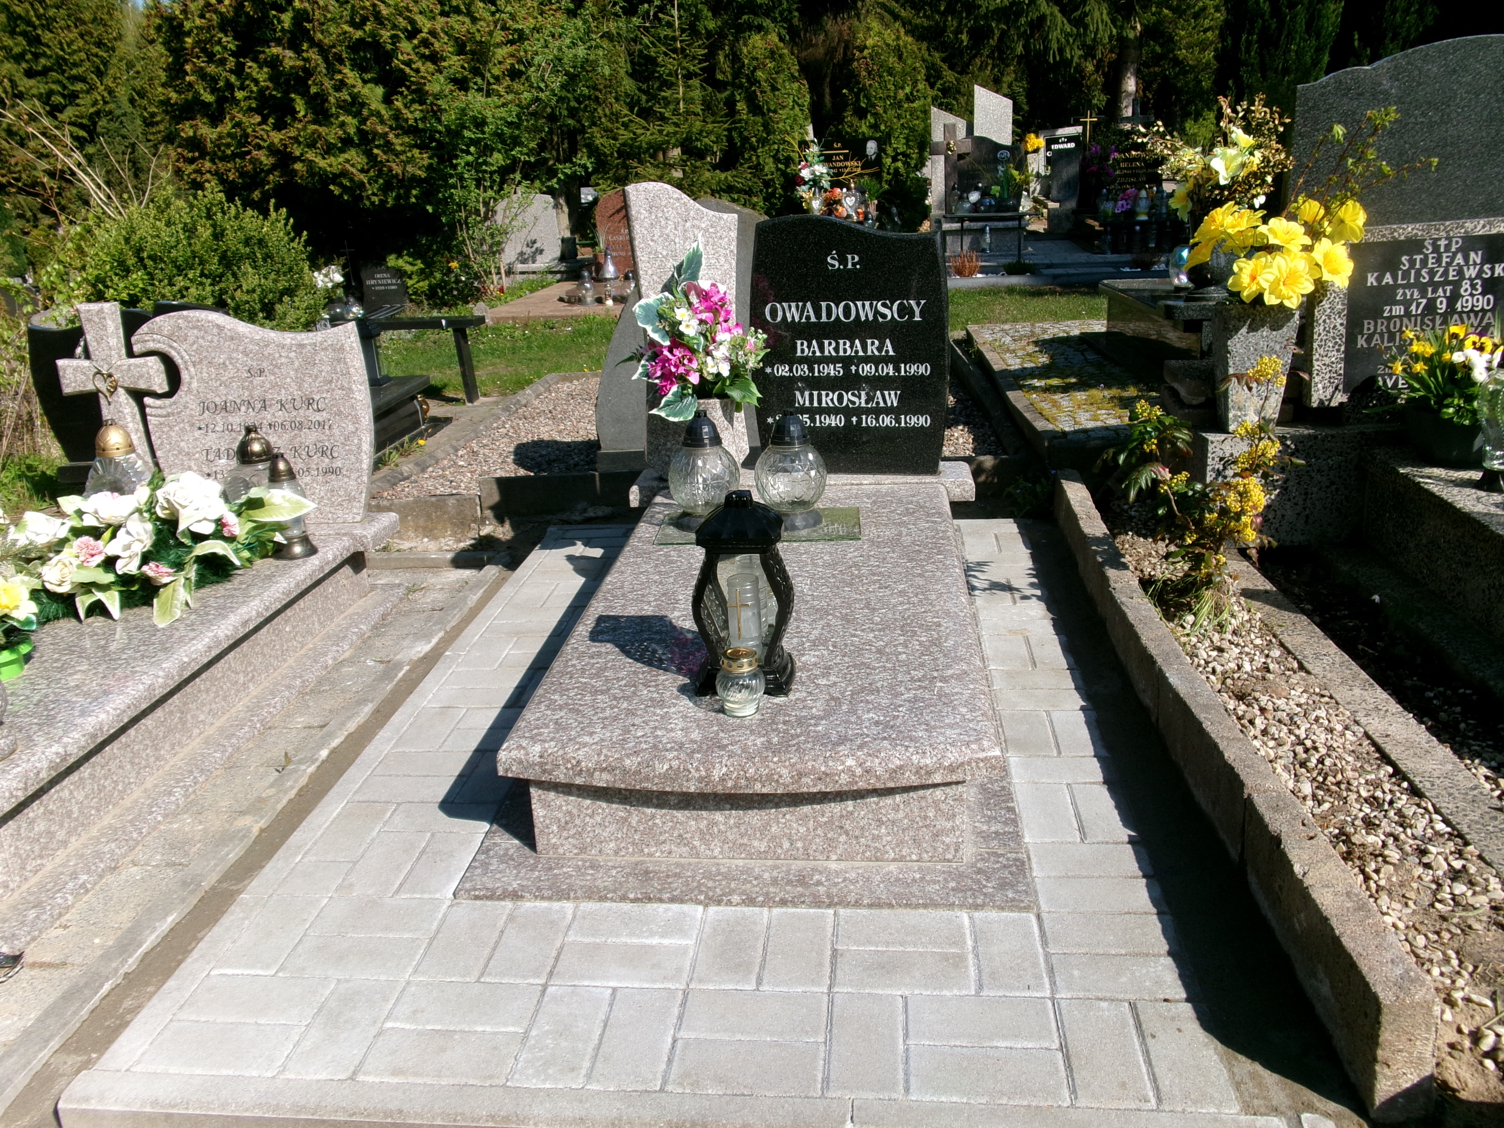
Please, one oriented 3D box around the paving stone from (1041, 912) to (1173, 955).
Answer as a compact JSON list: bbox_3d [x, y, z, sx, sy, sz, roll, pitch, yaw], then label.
[{"bbox_3d":[0.534,0.575,1.813,0.200,0.055,0.100,-1,19,6],"label":"paving stone"}]

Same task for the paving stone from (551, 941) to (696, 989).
[{"bbox_3d":[-0.189,0.615,1.799,0.200,0.055,0.100,-1,19,6],"label":"paving stone"}]

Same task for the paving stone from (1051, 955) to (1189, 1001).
[{"bbox_3d":[0.531,0.619,1.745,0.200,0.060,0.100,-1,19,6],"label":"paving stone"}]

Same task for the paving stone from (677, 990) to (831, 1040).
[{"bbox_3d":[0.004,0.646,1.682,0.200,0.055,0.100,-1,19,6],"label":"paving stone"}]

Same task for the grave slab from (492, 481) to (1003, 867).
[{"bbox_3d":[0.062,0.140,2.666,0.810,0.210,1.590,-1,19,6],"label":"grave slab"}]

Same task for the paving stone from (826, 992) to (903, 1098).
[{"bbox_3d":[0.151,0.656,1.606,0.100,0.060,0.200,-1,19,6],"label":"paving stone"}]

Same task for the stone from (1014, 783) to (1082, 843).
[{"bbox_3d":[0.518,0.462,2.135,0.093,0.060,0.199,-1,19,6],"label":"stone"}]

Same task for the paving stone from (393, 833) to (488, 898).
[{"bbox_3d":[-0.518,0.532,2.057,0.100,0.060,0.200,-1,19,6],"label":"paving stone"}]

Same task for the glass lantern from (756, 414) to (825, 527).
[{"bbox_3d":[0.096,-0.238,2.972,0.177,0.280,0.177,-1,19,6],"label":"glass lantern"}]

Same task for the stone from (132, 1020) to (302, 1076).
[{"bbox_3d":[-0.715,0.681,1.653,0.200,0.060,0.100,-1,19,6],"label":"stone"}]

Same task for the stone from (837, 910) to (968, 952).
[{"bbox_3d":[0.231,0.587,1.867,0.200,0.060,0.099,-1,19,6],"label":"stone"}]

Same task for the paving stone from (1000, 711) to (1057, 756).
[{"bbox_3d":[0.554,0.368,2.449,0.100,0.060,0.199,-1,19,6],"label":"paving stone"}]

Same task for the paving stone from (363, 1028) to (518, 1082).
[{"bbox_3d":[-0.419,0.695,1.659,0.200,0.060,0.100,-1,19,6],"label":"paving stone"}]

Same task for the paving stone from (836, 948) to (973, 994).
[{"bbox_3d":[0.218,0.611,1.753,0.200,0.055,0.100,-1,19,6],"label":"paving stone"}]

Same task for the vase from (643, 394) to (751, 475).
[{"bbox_3d":[-0.156,-0.367,3.493,0.280,0.230,0.170,-1,18,6],"label":"vase"}]

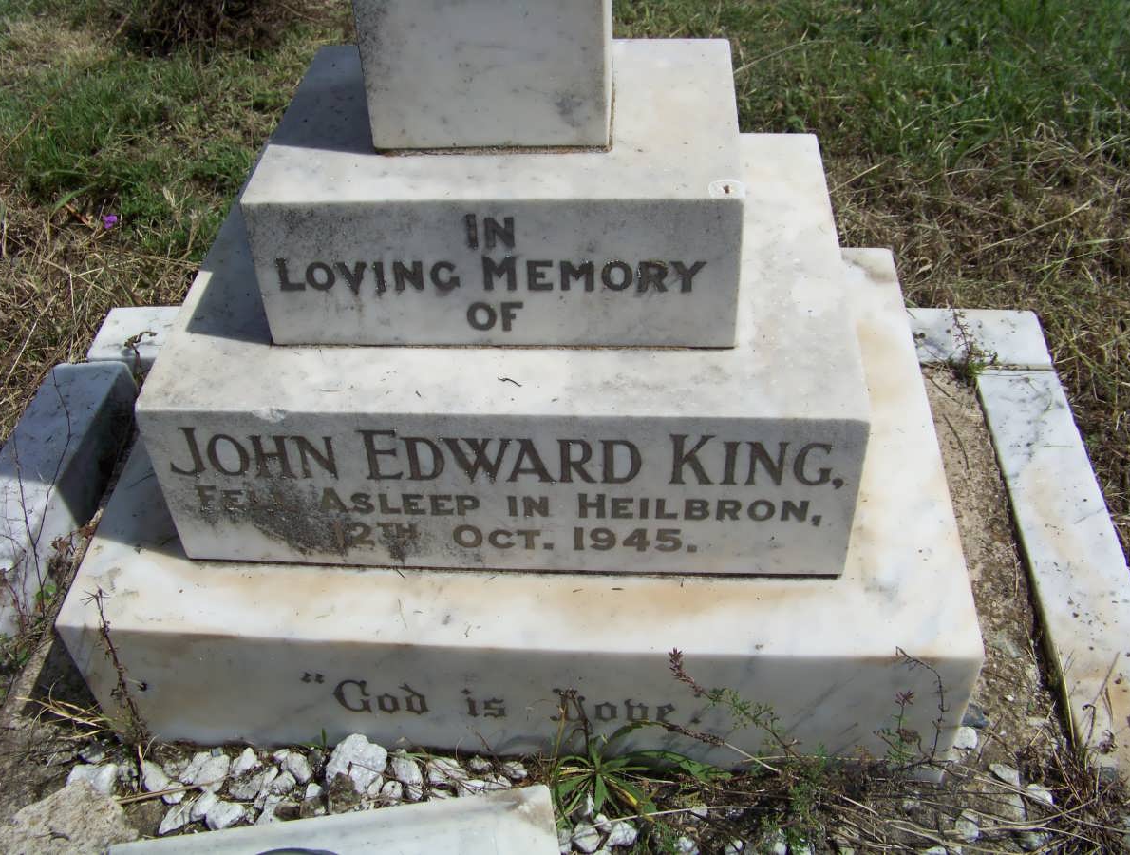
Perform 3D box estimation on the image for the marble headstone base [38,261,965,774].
[{"bbox_3d":[-0.025,0.048,1.211,0.750,0.180,0.546,1,43,5],"label":"marble headstone base"}]

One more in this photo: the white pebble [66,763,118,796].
[{"bbox_3d":[-0.385,0.288,0.966,0.041,0.024,0.028,-3,42,0],"label":"white pebble"}]

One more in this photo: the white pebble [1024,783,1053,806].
[{"bbox_3d":[0.411,0.318,1.028,0.026,0.017,0.020,1,43,5],"label":"white pebble"}]

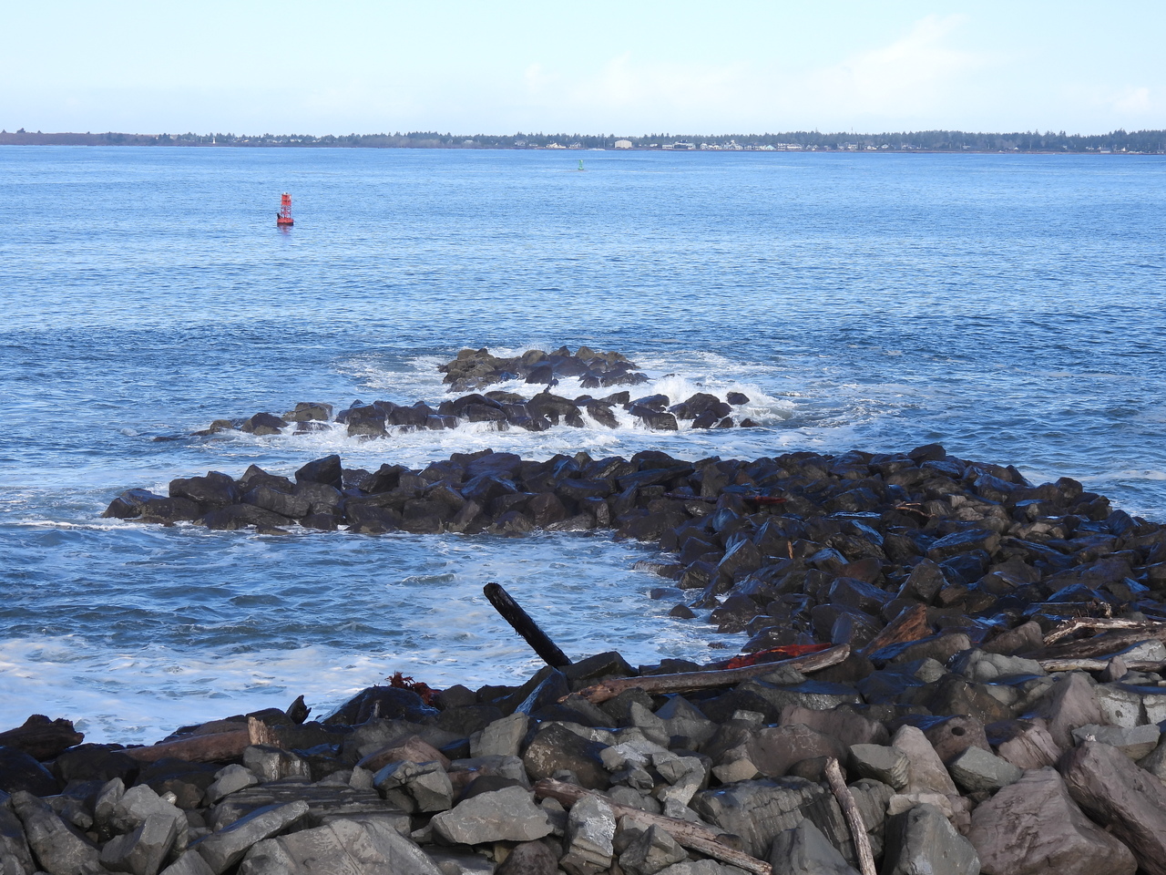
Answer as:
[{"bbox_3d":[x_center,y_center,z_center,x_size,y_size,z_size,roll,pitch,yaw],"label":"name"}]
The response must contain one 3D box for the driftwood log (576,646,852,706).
[{"bbox_3d":[2.632,5.061,60.600,6.300,0.500,0.500,-6,8,-20],"label":"driftwood log"}]

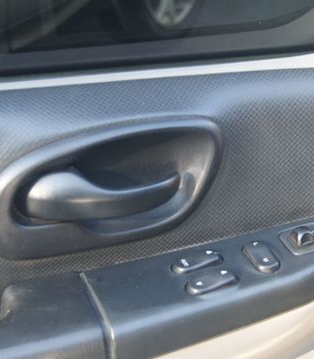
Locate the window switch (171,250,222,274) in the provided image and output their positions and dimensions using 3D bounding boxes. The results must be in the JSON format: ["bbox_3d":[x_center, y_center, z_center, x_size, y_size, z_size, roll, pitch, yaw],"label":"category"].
[{"bbox_3d":[0.032,0.065,0.701,0.040,0.009,0.019,-16,31,-10],"label":"window switch"}]

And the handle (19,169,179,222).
[{"bbox_3d":[-0.042,0.011,0.680,0.119,0.030,0.030,-7,29,-15],"label":"handle"}]

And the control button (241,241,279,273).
[{"bbox_3d":[0.082,0.060,0.695,0.019,0.009,0.040,-16,31,-10],"label":"control button"}]

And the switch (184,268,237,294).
[{"bbox_3d":[0.042,0.078,0.676,0.040,0.009,0.019,-16,31,-10],"label":"switch"}]

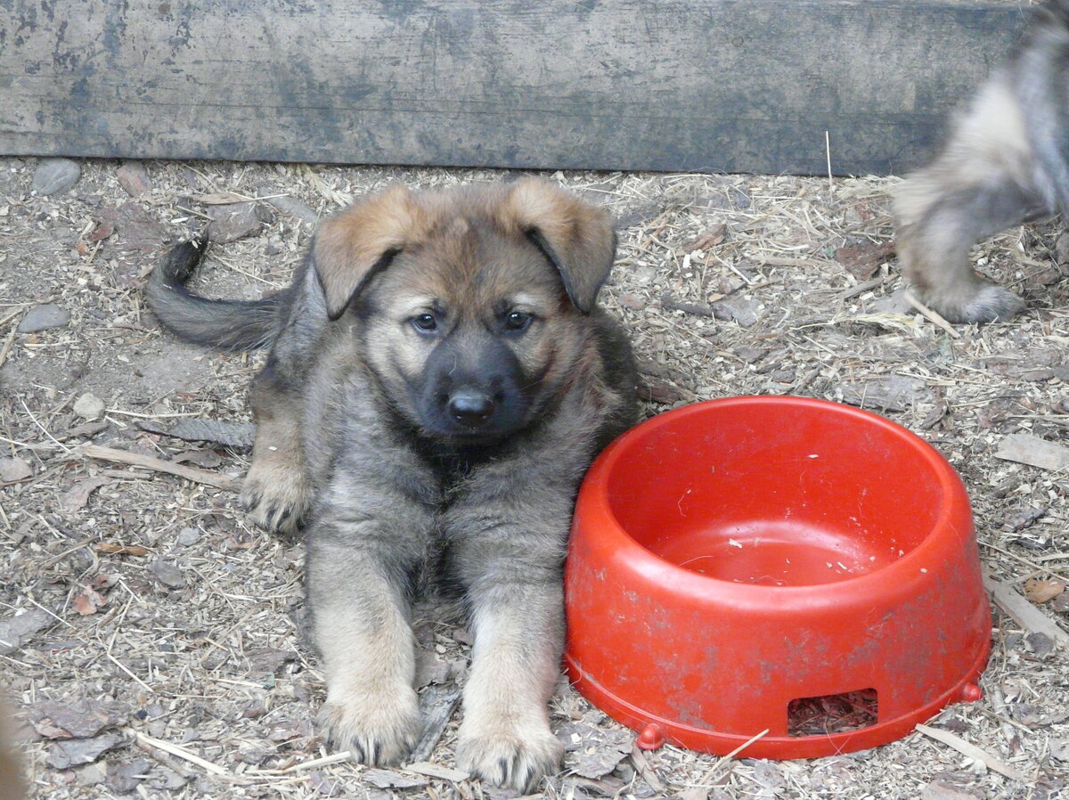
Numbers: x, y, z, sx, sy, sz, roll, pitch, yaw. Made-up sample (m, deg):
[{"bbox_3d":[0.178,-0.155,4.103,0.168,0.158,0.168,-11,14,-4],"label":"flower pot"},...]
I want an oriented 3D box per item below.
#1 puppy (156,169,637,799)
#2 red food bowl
[{"bbox_3d":[-0.076,-0.048,2.971,0.276,0.260,0.636,-5,31,-9],"label":"puppy"},{"bbox_3d":[0.146,0.096,2.876,0.255,0.109,0.255,0,31,0],"label":"red food bowl"}]

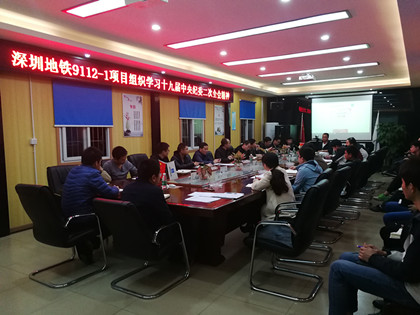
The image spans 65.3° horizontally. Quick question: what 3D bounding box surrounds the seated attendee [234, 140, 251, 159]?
[{"bbox_3d":[0.942,0.137,9.137,0.770,1.210,0.540,1,5,22],"label":"seated attendee"}]

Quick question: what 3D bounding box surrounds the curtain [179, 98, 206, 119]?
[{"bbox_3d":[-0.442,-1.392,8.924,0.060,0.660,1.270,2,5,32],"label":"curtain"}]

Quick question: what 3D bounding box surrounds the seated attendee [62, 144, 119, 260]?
[{"bbox_3d":[-1.330,0.546,3.707,0.570,1.320,0.820,2,5,32],"label":"seated attendee"}]

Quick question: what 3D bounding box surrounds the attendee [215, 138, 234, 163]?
[{"bbox_3d":[0.474,0.156,8.485,0.750,1.290,0.540,0,5,14],"label":"attendee"}]

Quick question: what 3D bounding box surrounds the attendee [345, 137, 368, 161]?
[{"bbox_3d":[3.636,0.119,8.387,0.750,1.270,0.520,2,5,32],"label":"attendee"}]

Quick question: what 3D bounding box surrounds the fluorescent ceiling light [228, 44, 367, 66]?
[{"bbox_3d":[1.676,-2.133,6.897,3.020,0.080,0.330,2,5,32],"label":"fluorescent ceiling light"}]

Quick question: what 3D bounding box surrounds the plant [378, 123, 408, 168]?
[{"bbox_3d":[5.916,-0.288,10.589,0.860,1.660,0.860,2,5,32],"label":"plant"}]

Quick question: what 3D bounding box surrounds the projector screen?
[{"bbox_3d":[4.746,-1.407,11.878,2.050,1.600,0.070,2,5,32],"label":"projector screen"}]

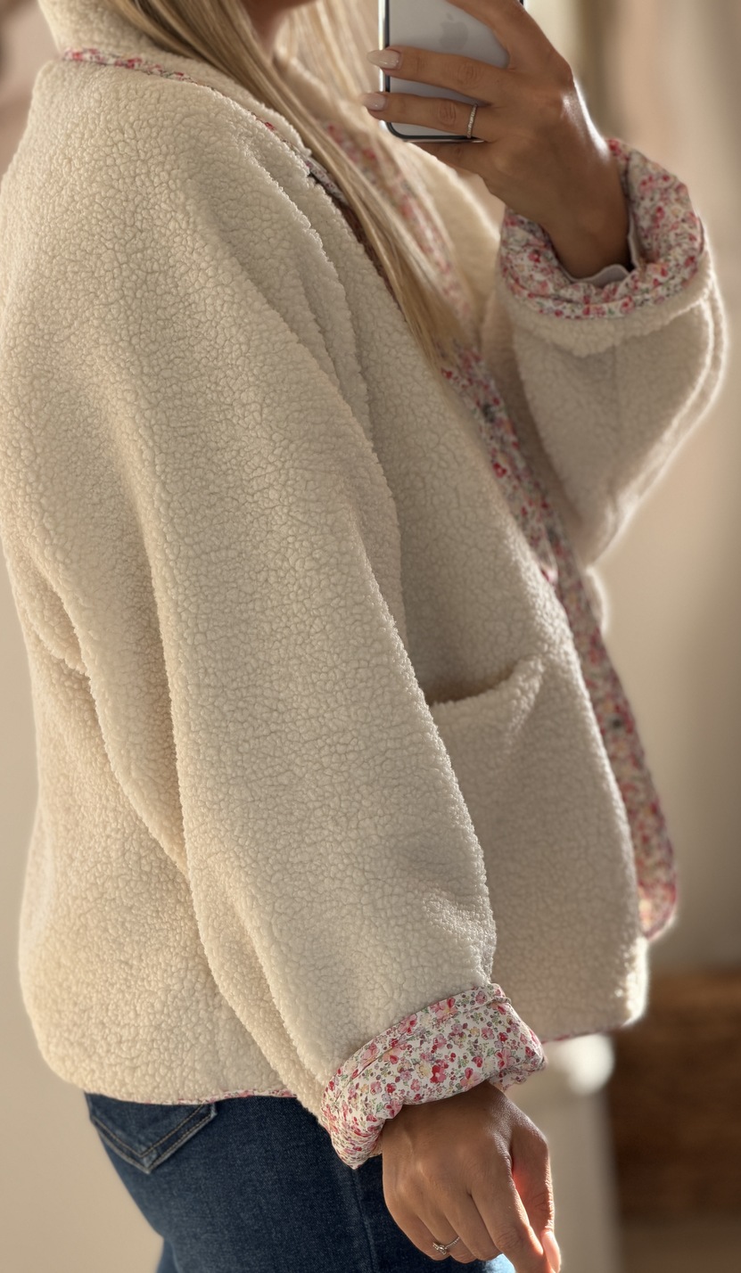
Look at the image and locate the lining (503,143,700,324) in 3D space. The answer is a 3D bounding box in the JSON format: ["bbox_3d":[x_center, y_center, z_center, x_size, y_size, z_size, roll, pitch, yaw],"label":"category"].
[{"bbox_3d":[0.126,-0.221,1.990,0.112,0.065,0.100,-7,36,5],"label":"lining"}]

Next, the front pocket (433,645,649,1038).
[{"bbox_3d":[0.084,0.115,2.040,0.165,0.200,0.050,-10,6,-44],"label":"front pocket"}]

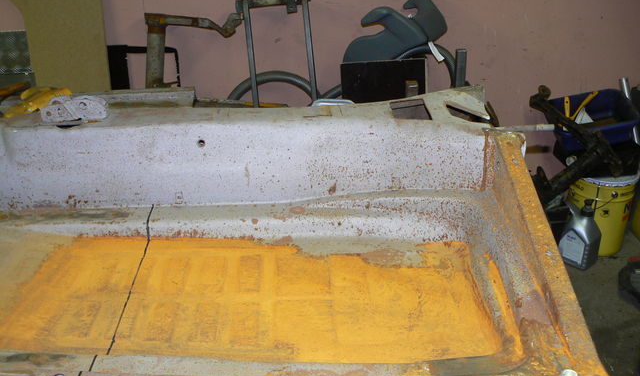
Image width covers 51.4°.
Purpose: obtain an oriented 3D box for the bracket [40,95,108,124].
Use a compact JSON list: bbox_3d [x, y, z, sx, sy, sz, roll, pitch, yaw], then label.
[{"bbox_3d":[-0.745,-0.238,2.020,0.180,0.062,0.080,-1,29,-1],"label":"bracket"}]

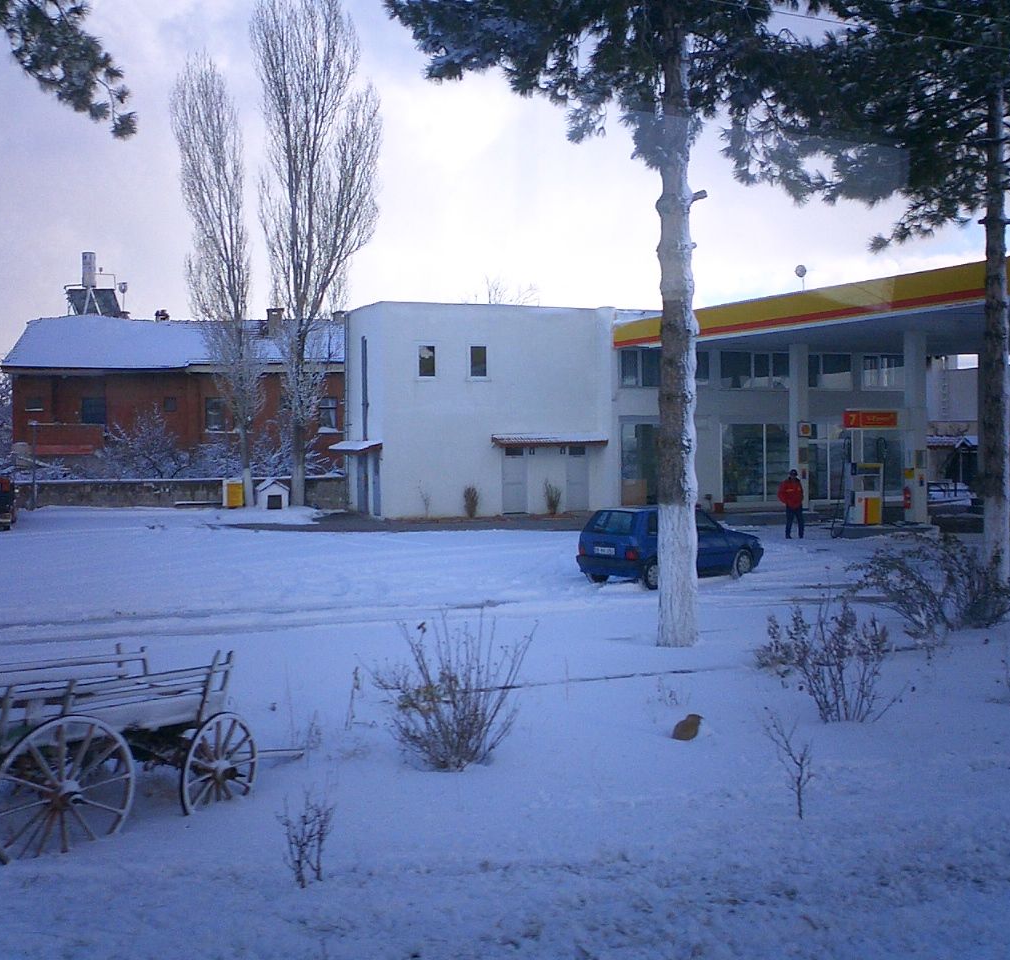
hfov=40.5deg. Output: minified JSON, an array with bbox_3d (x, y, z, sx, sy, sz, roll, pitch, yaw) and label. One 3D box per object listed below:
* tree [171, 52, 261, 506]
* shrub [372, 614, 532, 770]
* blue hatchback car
[{"bbox_3d":[-11.281,-7.840,53.500,3.300,17.600,3.000,-1,2,-12],"label":"tree"},{"bbox_3d":[-0.433,1.704,11.076,1.250,1.220,1.150,0,2,0],"label":"shrub"},{"bbox_3d":[3.113,1.148,25.110,3.690,1.410,1.570,-2,2,-42],"label":"blue hatchback car"}]

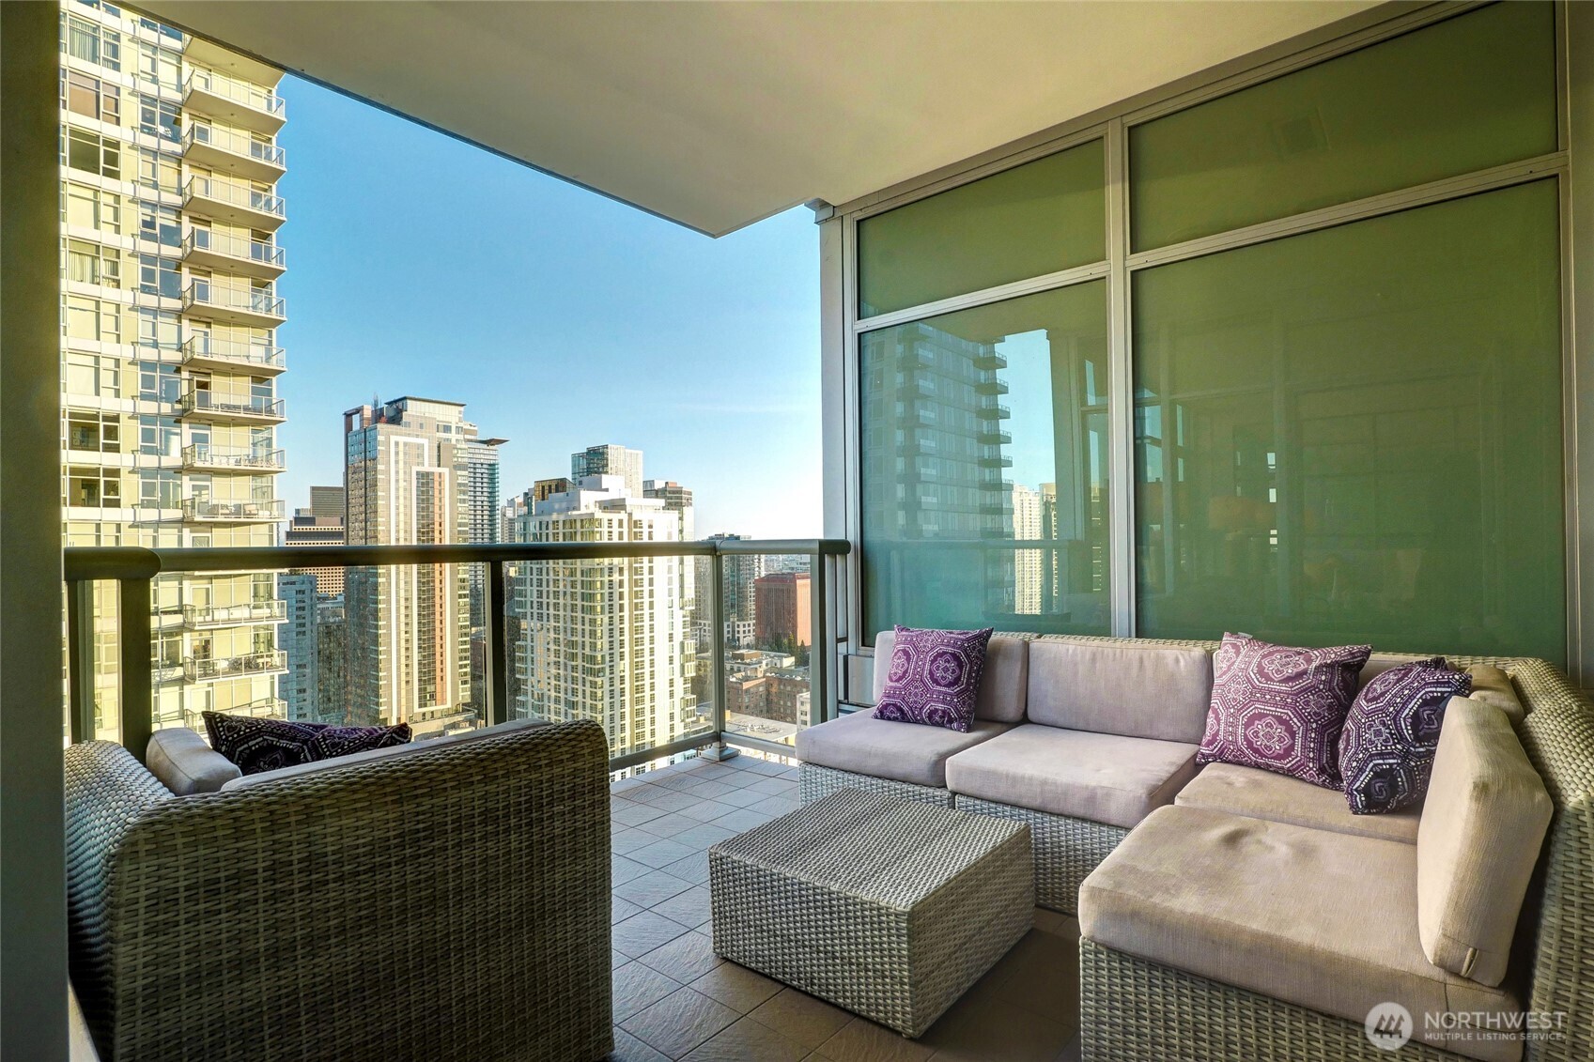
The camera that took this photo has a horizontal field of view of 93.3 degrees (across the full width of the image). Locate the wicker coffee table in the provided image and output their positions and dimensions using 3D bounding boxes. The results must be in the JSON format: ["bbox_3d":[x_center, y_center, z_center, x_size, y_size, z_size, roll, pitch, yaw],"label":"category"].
[{"bbox_3d":[0.222,1.002,2.117,0.626,0.284,0.657,-2,-2,39],"label":"wicker coffee table"}]

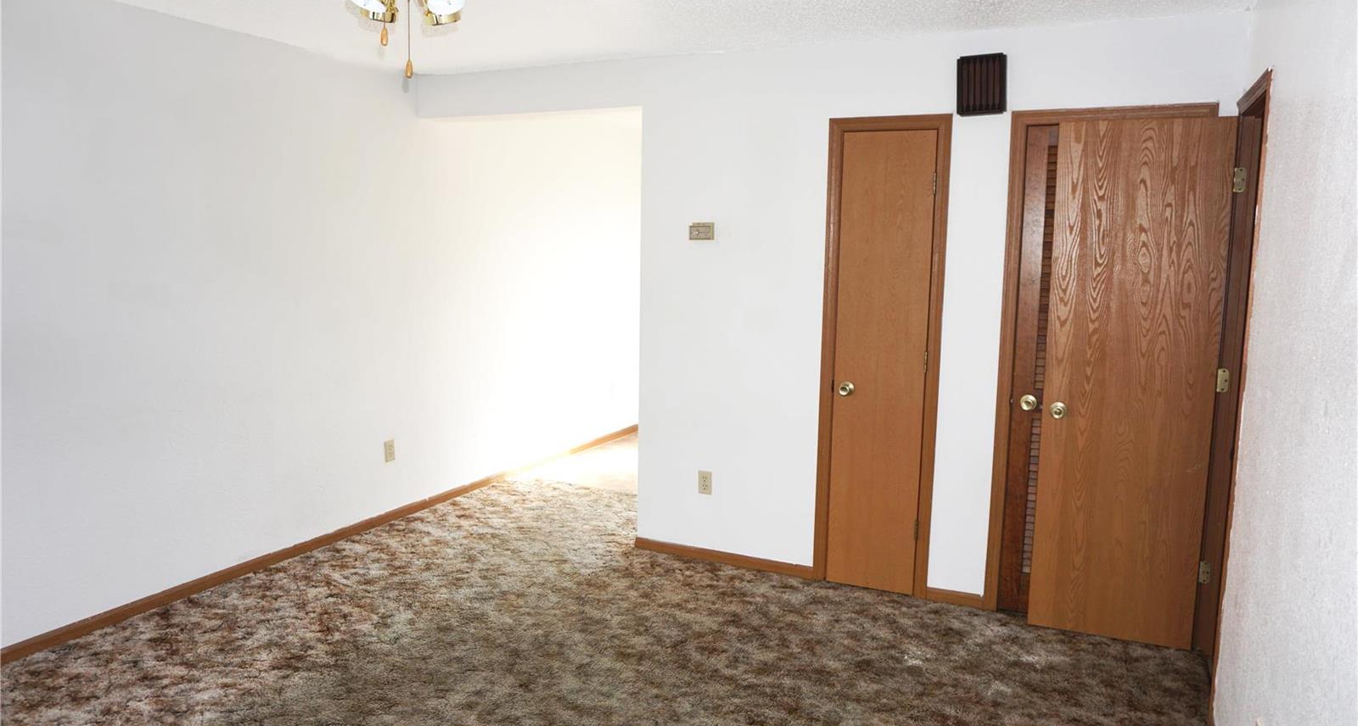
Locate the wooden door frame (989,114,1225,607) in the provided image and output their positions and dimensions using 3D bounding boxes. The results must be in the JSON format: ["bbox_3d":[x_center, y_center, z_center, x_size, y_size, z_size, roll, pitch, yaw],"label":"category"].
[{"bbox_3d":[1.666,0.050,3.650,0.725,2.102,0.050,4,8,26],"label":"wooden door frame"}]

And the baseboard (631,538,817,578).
[{"bbox_3d":[0.206,0.958,4.463,0.951,0.056,0.013,4,8,26],"label":"baseboard"}]

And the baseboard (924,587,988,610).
[{"bbox_3d":[1.210,1.032,3.969,0.240,0.057,0.013,4,8,26],"label":"baseboard"}]

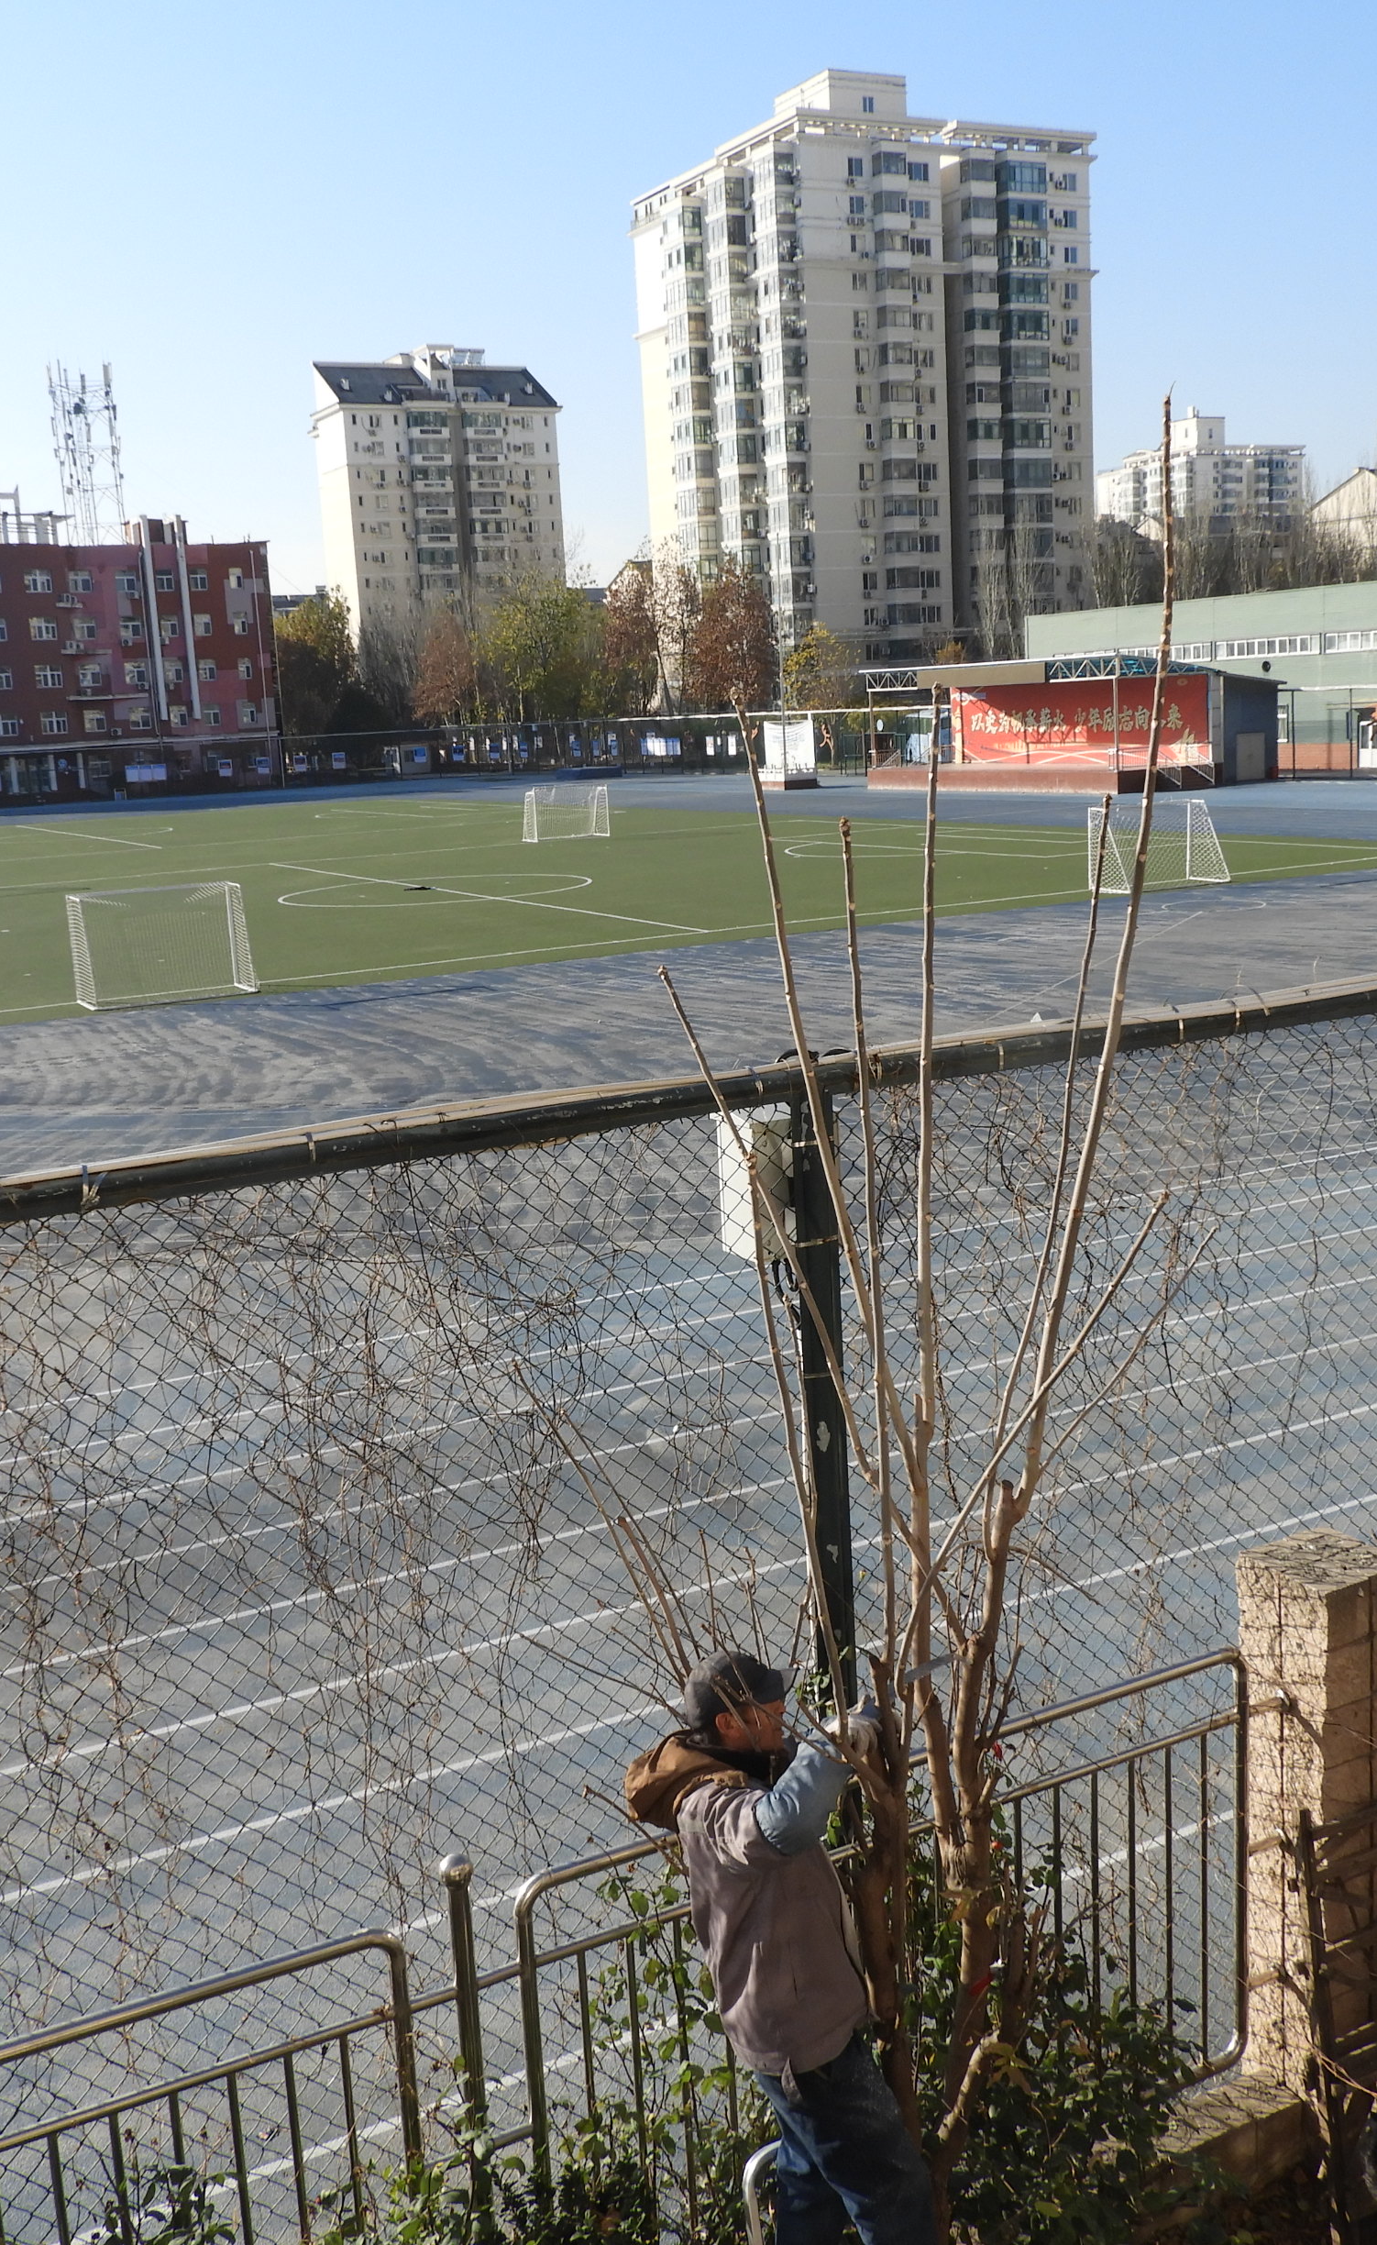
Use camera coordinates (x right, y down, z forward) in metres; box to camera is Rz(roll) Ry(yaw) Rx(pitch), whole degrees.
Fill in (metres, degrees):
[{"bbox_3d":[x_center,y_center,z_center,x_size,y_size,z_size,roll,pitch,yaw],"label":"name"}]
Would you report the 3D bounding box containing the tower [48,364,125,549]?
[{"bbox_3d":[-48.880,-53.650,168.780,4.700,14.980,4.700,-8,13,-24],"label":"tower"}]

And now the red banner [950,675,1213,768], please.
[{"bbox_3d":[20.470,-21.300,111.060,0.120,4.240,22.390,-8,13,-25],"label":"red banner"}]

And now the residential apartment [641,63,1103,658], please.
[{"bbox_3d":[15.520,-60.110,185.980,27.500,53.000,32.000,-8,13,-24],"label":"residential apartment"}]

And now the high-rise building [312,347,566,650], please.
[{"bbox_3d":[-28.350,-63.660,236.830,25.200,44.000,14.000,-8,13,-26],"label":"high-rise building"}]

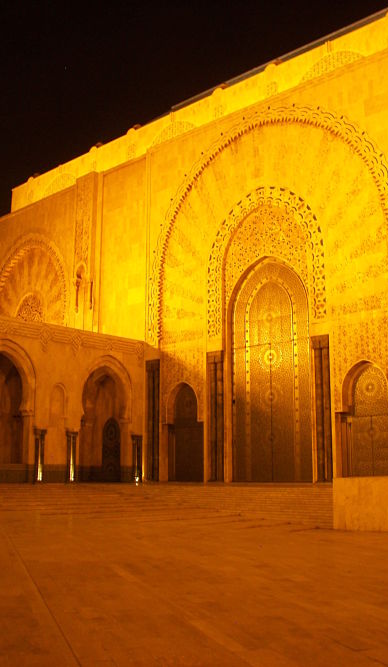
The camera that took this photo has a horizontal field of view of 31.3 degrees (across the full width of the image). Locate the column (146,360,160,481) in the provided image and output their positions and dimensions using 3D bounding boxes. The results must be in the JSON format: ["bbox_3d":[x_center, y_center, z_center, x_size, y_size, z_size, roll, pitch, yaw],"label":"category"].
[{"bbox_3d":[-2.724,6.515,52.091,1.494,8.993,0.900,-10,-15,41],"label":"column"}]

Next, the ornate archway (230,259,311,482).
[{"bbox_3d":[5.192,2.361,46.258,6.357,14.815,0.500,-10,-15,41],"label":"ornate archway"}]

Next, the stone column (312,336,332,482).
[{"bbox_3d":[8.065,4.616,42.432,1.477,8.855,0.900,-10,-15,41],"label":"stone column"}]

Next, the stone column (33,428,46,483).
[{"bbox_3d":[-9.879,7.806,44.345,0.800,3.429,0.800,-10,-15,41],"label":"stone column"}]

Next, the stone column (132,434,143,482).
[{"bbox_3d":[-4.117,9.097,50.528,0.800,3.441,0.800,-10,-15,41],"label":"stone column"}]

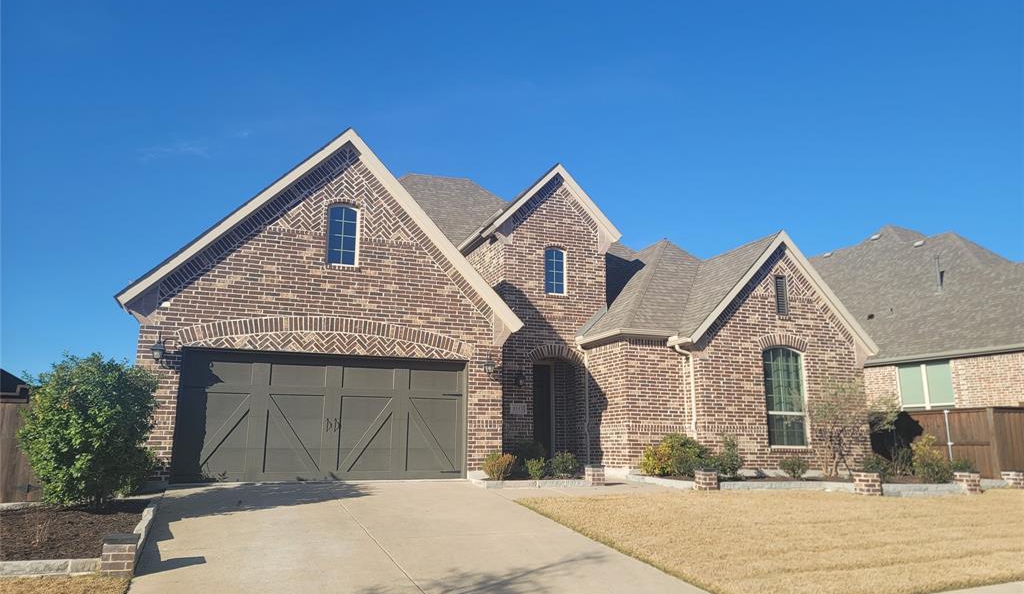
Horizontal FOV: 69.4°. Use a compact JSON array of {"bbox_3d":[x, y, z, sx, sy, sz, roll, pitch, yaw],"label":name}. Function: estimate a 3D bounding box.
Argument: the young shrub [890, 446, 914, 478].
[{"bbox_3d":[7.974,3.359,15.100,0.518,0.641,0.502,5,-12,-21],"label":"young shrub"}]

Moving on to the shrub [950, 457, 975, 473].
[{"bbox_3d":[8.833,3.363,14.500,0.527,0.423,0.511,5,-12,-21],"label":"shrub"}]

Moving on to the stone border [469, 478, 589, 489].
[{"bbox_3d":[0.334,3.287,13.103,2.050,0.150,0.880,5,-12,-21],"label":"stone border"}]

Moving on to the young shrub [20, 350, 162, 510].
[{"bbox_3d":[-5.425,1.706,9.450,1.680,1.870,1.630,5,-12,-21],"label":"young shrub"}]

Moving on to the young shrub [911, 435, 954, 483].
[{"bbox_3d":[7.676,2.967,13.500,0.771,0.859,0.748,5,-12,-21],"label":"young shrub"}]

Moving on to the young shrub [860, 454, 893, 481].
[{"bbox_3d":[7.127,3.343,14.500,0.640,0.538,0.621,5,-12,-21],"label":"young shrub"}]

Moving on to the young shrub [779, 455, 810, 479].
[{"bbox_3d":[5.730,3.458,15.000,0.623,0.477,0.604,5,-12,-21],"label":"young shrub"}]

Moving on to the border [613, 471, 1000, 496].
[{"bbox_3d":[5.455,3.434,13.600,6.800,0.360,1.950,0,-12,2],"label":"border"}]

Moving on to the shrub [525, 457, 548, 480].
[{"bbox_3d":[0.434,3.038,13.100,0.408,0.382,0.396,0,-12,0],"label":"shrub"}]

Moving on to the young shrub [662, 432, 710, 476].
[{"bbox_3d":[3.327,2.984,14.100,0.879,0.822,0.852,0,-12,0],"label":"young shrub"}]

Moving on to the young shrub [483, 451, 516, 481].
[{"bbox_3d":[-0.219,2.968,12.950,0.572,0.515,0.554,0,-12,0],"label":"young shrub"}]

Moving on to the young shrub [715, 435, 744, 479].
[{"bbox_3d":[4.235,3.125,14.400,0.561,0.840,0.544,5,-12,-21],"label":"young shrub"}]

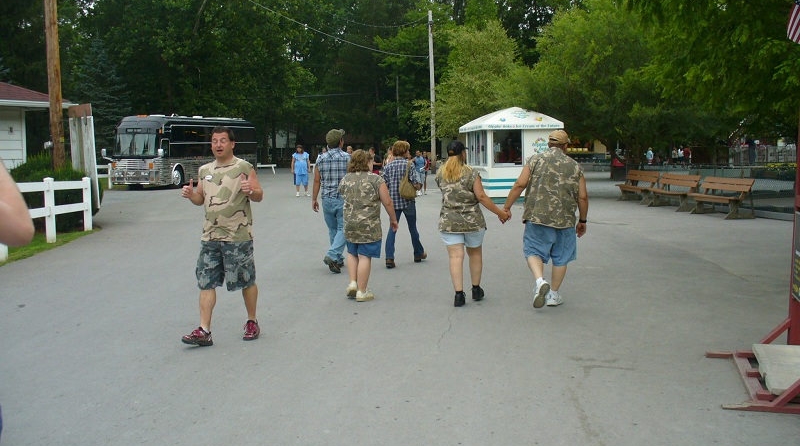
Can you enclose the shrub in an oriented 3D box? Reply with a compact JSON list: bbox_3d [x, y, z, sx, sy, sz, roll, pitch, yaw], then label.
[{"bbox_3d":[-7.862,-0.829,19.595,2.000,1.500,1.700,-2,5,-17],"label":"shrub"}]

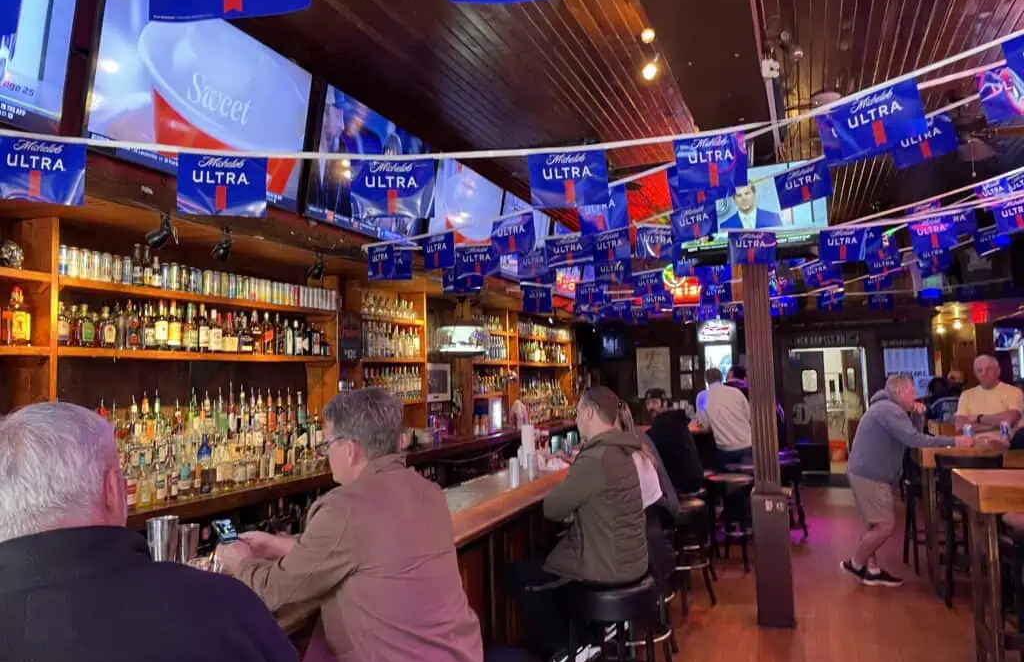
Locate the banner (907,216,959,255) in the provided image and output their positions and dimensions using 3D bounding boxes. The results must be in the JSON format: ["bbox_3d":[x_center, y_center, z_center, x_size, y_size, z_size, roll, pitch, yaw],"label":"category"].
[{"bbox_3d":[2.740,-0.627,5.000,0.305,0.208,0.020,-9,-4,2],"label":"banner"}]

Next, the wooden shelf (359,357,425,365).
[{"bbox_3d":[-1.136,0.263,6.702,0.260,0.038,1.021,-4,-4,24],"label":"wooden shelf"}]

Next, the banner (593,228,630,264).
[{"bbox_3d":[0.653,-0.561,5.050,0.305,0.208,0.020,-5,-5,36],"label":"banner"}]

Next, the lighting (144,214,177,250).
[{"bbox_3d":[-1.850,-0.524,4.048,0.150,0.185,0.100,-2,-4,8],"label":"lighting"}]

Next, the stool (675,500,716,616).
[{"bbox_3d":[1.267,1.634,5.705,0.430,0.760,0.430,-4,-5,21],"label":"stool"}]

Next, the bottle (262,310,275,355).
[{"bbox_3d":[-1.704,0.019,5.382,0.080,0.306,0.080,-4,-5,21],"label":"bottle"}]

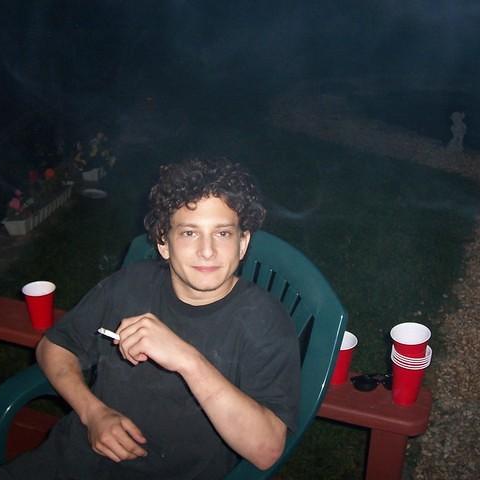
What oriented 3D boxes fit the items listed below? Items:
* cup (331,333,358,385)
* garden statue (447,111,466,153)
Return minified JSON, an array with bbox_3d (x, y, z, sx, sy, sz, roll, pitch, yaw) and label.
[{"bbox_3d":[0.257,0.316,1.802,0.096,0.119,0.096,5,23,9],"label":"cup"},{"bbox_3d":[2.061,-1.025,6.446,0.180,0.365,0.160,8,24,16],"label":"garden statue"}]

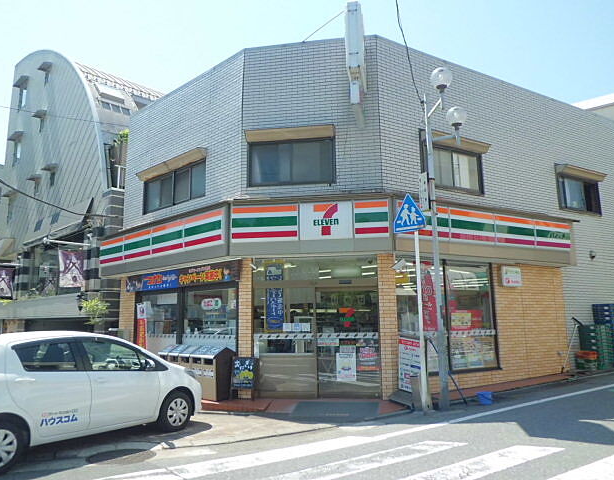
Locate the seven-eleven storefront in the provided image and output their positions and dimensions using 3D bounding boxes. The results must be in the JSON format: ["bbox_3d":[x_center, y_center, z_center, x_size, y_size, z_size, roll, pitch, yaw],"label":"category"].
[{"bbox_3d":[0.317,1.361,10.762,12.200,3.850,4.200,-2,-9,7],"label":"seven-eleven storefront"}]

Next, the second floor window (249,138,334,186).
[{"bbox_3d":[-0.326,-1.584,9.788,1.766,0.958,0.160,-2,-9,7],"label":"second floor window"}]

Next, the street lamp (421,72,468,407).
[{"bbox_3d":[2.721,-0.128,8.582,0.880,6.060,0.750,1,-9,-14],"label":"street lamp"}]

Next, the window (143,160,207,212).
[{"bbox_3d":[-3.310,-1.270,11.787,2.766,0.843,0.160,-10,-12,42],"label":"window"}]

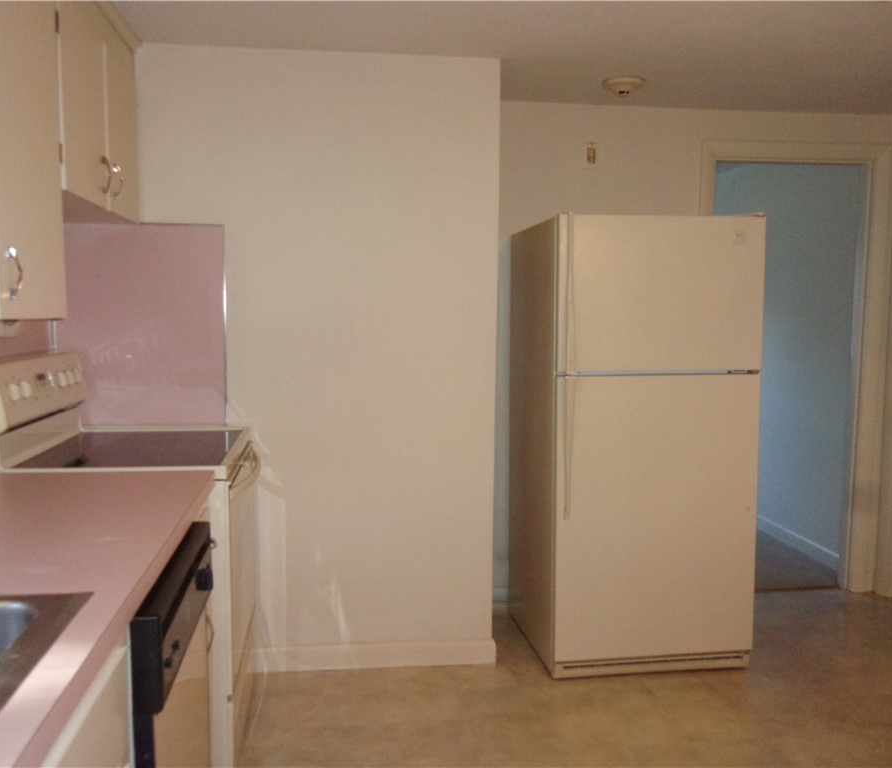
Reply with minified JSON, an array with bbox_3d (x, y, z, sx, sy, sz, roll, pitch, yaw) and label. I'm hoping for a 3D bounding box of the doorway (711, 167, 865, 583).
[{"bbox_3d":[1.593,-0.016,3.976,0.762,2.030,0.120,-1,5,-8],"label":"doorway"}]

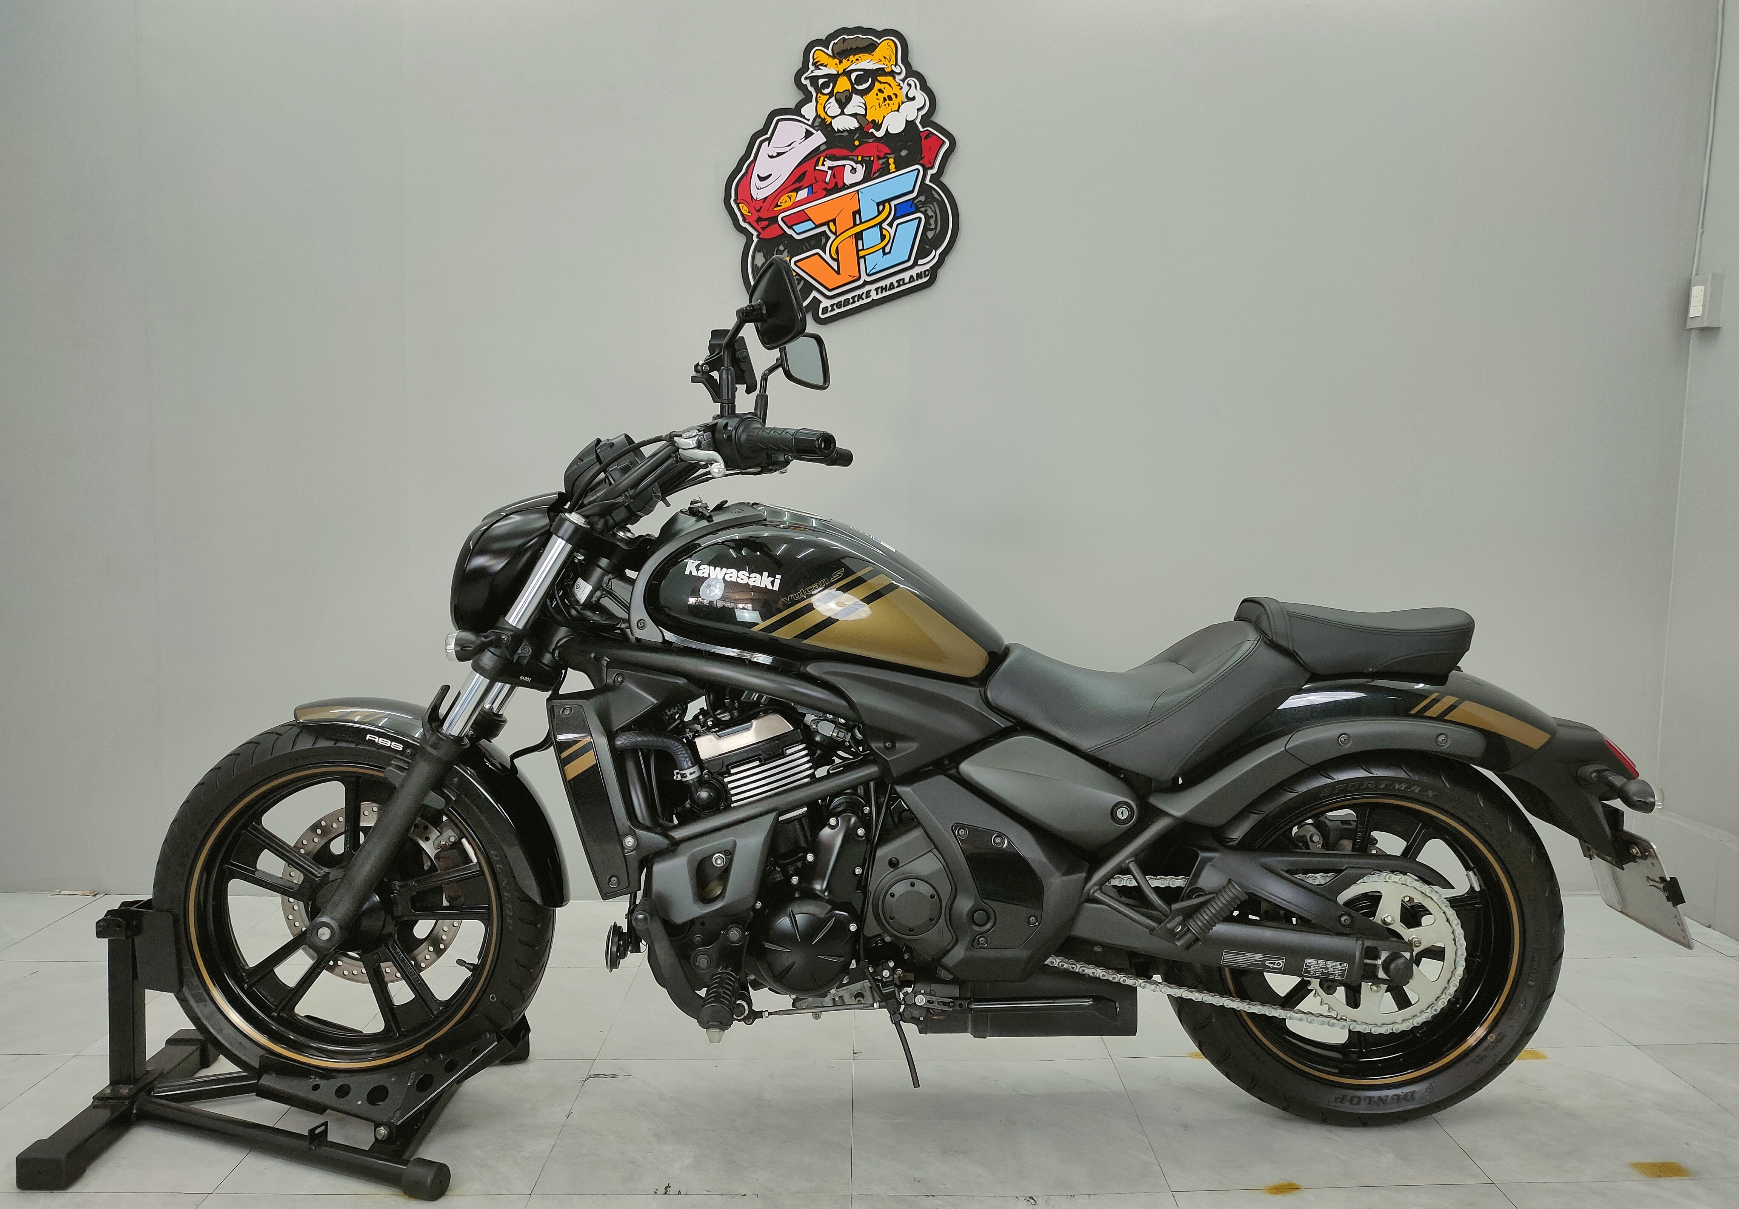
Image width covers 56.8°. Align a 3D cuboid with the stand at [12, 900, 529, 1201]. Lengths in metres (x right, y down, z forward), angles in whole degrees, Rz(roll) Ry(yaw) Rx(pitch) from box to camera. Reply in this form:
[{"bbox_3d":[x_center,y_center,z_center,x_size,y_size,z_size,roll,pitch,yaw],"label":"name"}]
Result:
[{"bbox_3d":[-0.915,0.640,2.550,0.640,0.375,0.560,0,5,0],"label":"stand"}]

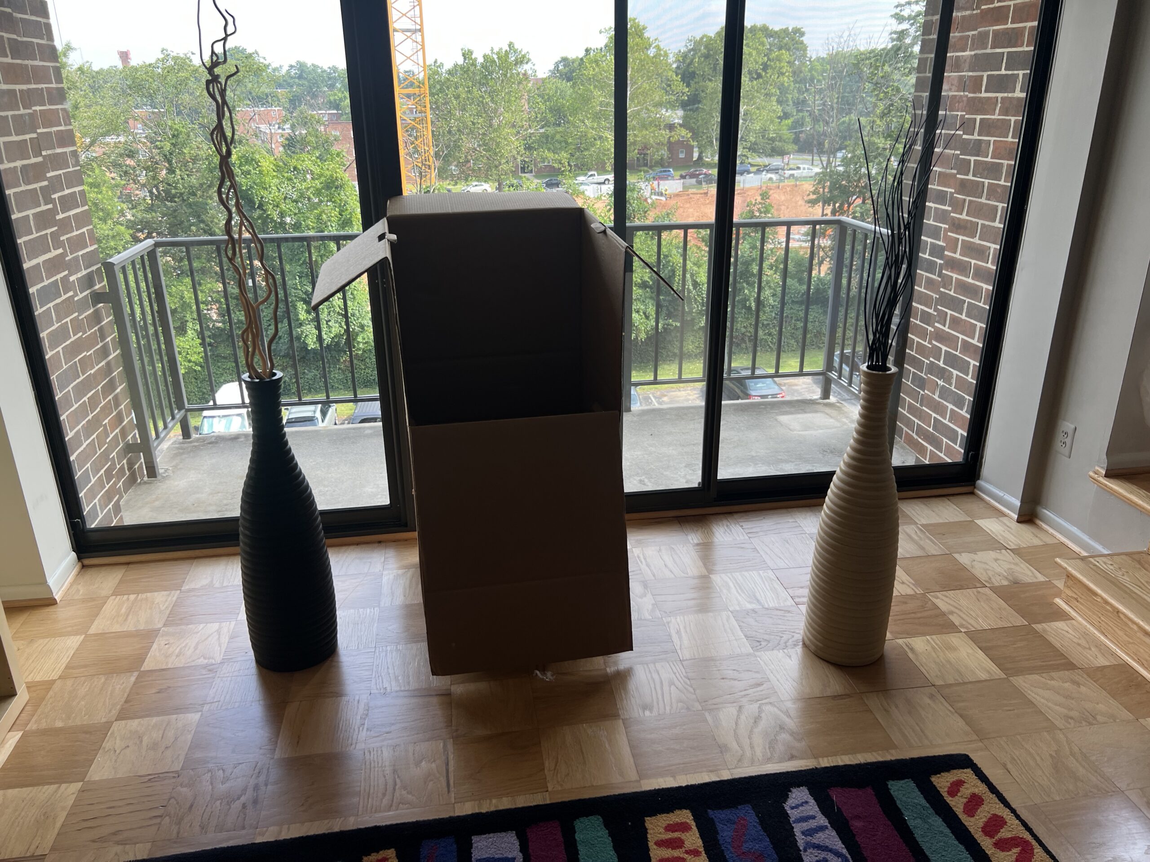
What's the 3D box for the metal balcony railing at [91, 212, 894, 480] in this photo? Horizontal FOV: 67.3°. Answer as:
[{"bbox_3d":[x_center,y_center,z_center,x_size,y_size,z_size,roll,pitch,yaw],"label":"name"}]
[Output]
[{"bbox_3d":[-0.271,-0.450,4.173,3.440,0.999,0.537,-4,22,-8],"label":"metal balcony railing"}]

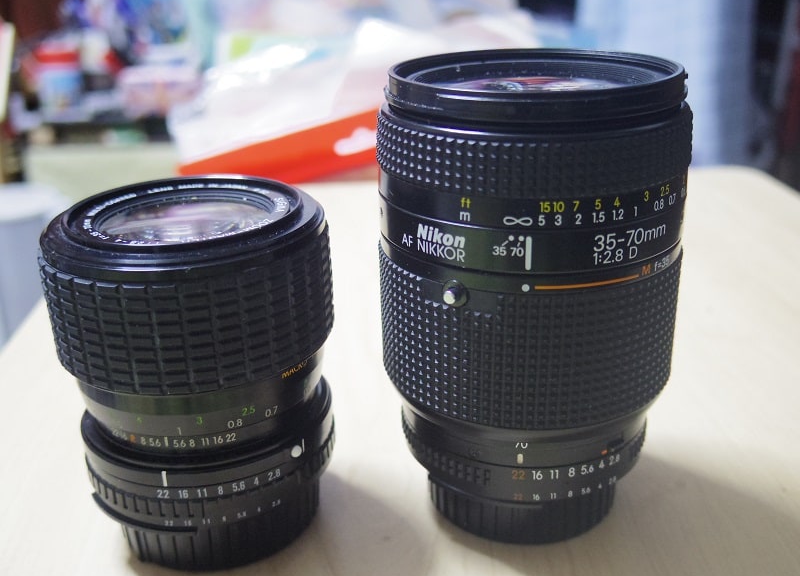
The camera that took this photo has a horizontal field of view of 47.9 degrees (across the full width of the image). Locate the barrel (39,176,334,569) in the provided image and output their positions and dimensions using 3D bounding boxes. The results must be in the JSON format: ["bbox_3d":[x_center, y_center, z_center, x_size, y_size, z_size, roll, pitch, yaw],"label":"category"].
[{"bbox_3d":[-0.048,0.021,0.226,0.067,0.084,0.067,-2,23,0],"label":"barrel"}]

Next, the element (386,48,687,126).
[{"bbox_3d":[0.031,-0.047,0.207,0.068,0.007,0.068,-1,22,0],"label":"element"}]

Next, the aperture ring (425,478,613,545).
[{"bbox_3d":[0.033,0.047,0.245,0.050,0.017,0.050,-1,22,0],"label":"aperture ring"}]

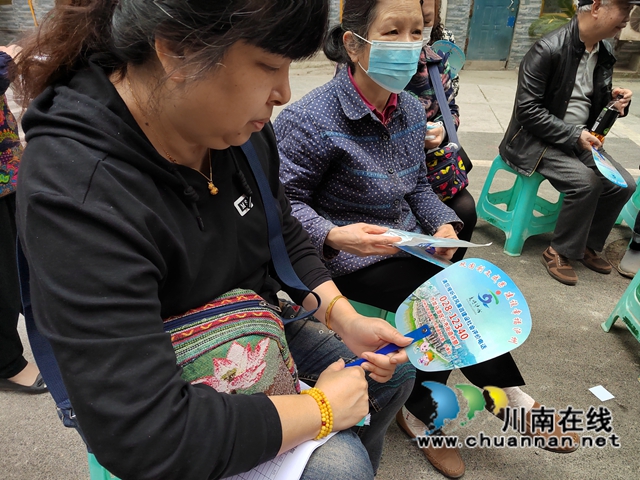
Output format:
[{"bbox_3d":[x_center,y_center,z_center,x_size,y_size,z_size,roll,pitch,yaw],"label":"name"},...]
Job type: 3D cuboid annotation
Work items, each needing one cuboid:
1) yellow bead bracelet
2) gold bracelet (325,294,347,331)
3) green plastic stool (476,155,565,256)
[{"bbox_3d":[-0.005,0.250,0.610,0.024,0.072,0.064,-3,-20,-34],"label":"yellow bead bracelet"},{"bbox_3d":[0.032,0.131,0.760,0.009,0.063,0.060,18,12,39],"label":"gold bracelet"},{"bbox_3d":[1.152,-0.216,2.386,0.365,0.455,0.365,-9,29,-15],"label":"green plastic stool"}]

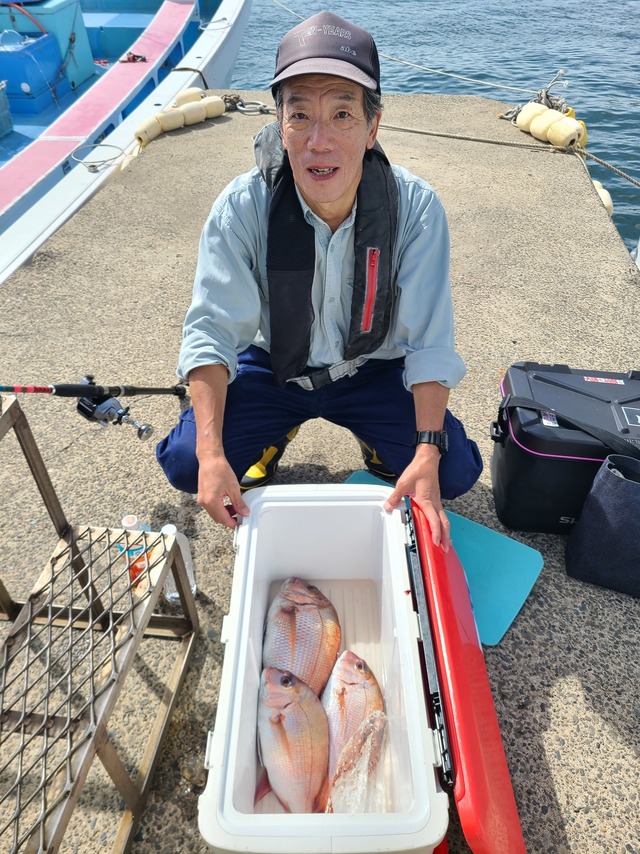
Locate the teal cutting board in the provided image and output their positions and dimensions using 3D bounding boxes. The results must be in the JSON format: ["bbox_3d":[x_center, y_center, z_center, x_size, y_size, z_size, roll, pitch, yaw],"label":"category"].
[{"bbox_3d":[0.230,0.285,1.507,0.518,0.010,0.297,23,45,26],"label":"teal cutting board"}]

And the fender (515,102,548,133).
[{"bbox_3d":[1.383,-2.032,4.207,0.178,0.178,0.202,-11,41,-13],"label":"fender"}]

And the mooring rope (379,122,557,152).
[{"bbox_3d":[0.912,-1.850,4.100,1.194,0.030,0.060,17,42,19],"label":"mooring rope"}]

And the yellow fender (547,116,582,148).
[{"bbox_3d":[1.494,-1.801,3.924,0.178,0.178,0.202,-11,41,-13],"label":"yellow fender"}]

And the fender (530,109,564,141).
[{"bbox_3d":[1.438,-1.916,4.066,0.178,0.178,0.202,-11,41,-13],"label":"fender"}]

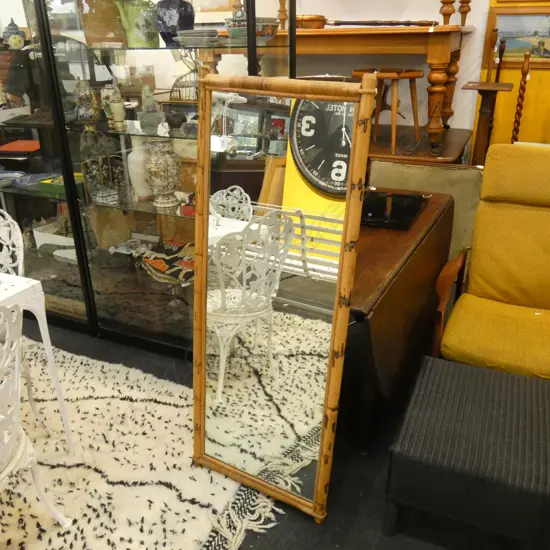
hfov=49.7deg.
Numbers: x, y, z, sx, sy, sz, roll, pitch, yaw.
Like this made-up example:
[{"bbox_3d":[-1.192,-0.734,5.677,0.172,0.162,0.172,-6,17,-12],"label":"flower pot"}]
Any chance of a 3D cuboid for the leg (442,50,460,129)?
[{"bbox_3d":[1.380,-1.472,4.717,0.132,0.615,0.132,7,24,19],"label":"leg"}]

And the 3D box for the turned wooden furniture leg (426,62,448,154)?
[{"bbox_3d":[1.067,-1.116,3.937,0.132,0.575,0.132,7,24,19],"label":"turned wooden furniture leg"}]

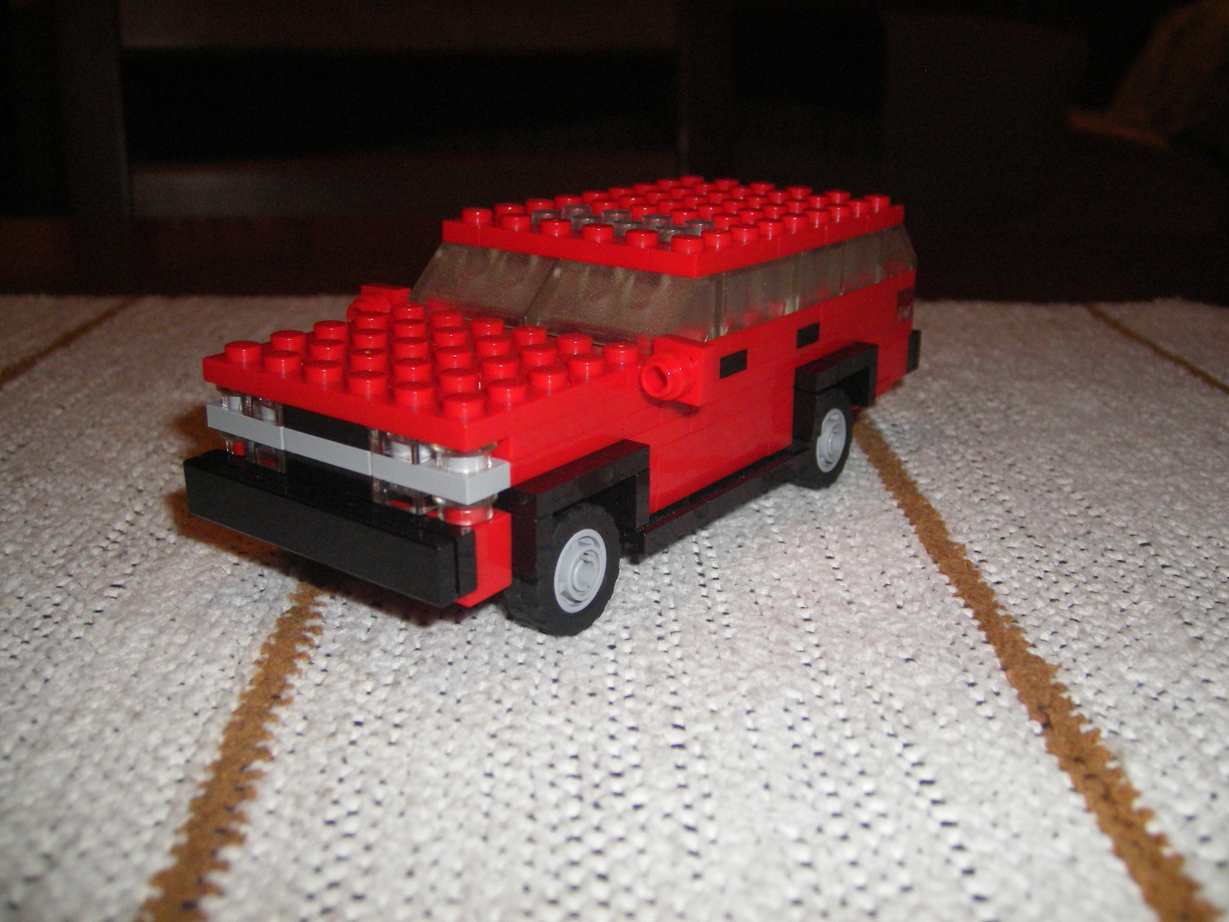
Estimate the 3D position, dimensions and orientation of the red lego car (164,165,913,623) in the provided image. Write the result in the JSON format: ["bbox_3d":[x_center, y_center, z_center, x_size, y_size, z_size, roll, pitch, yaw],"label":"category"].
[{"bbox_3d":[0.001,-0.017,0.206,0.064,0.047,0.141,14,23,33],"label":"red lego car"}]

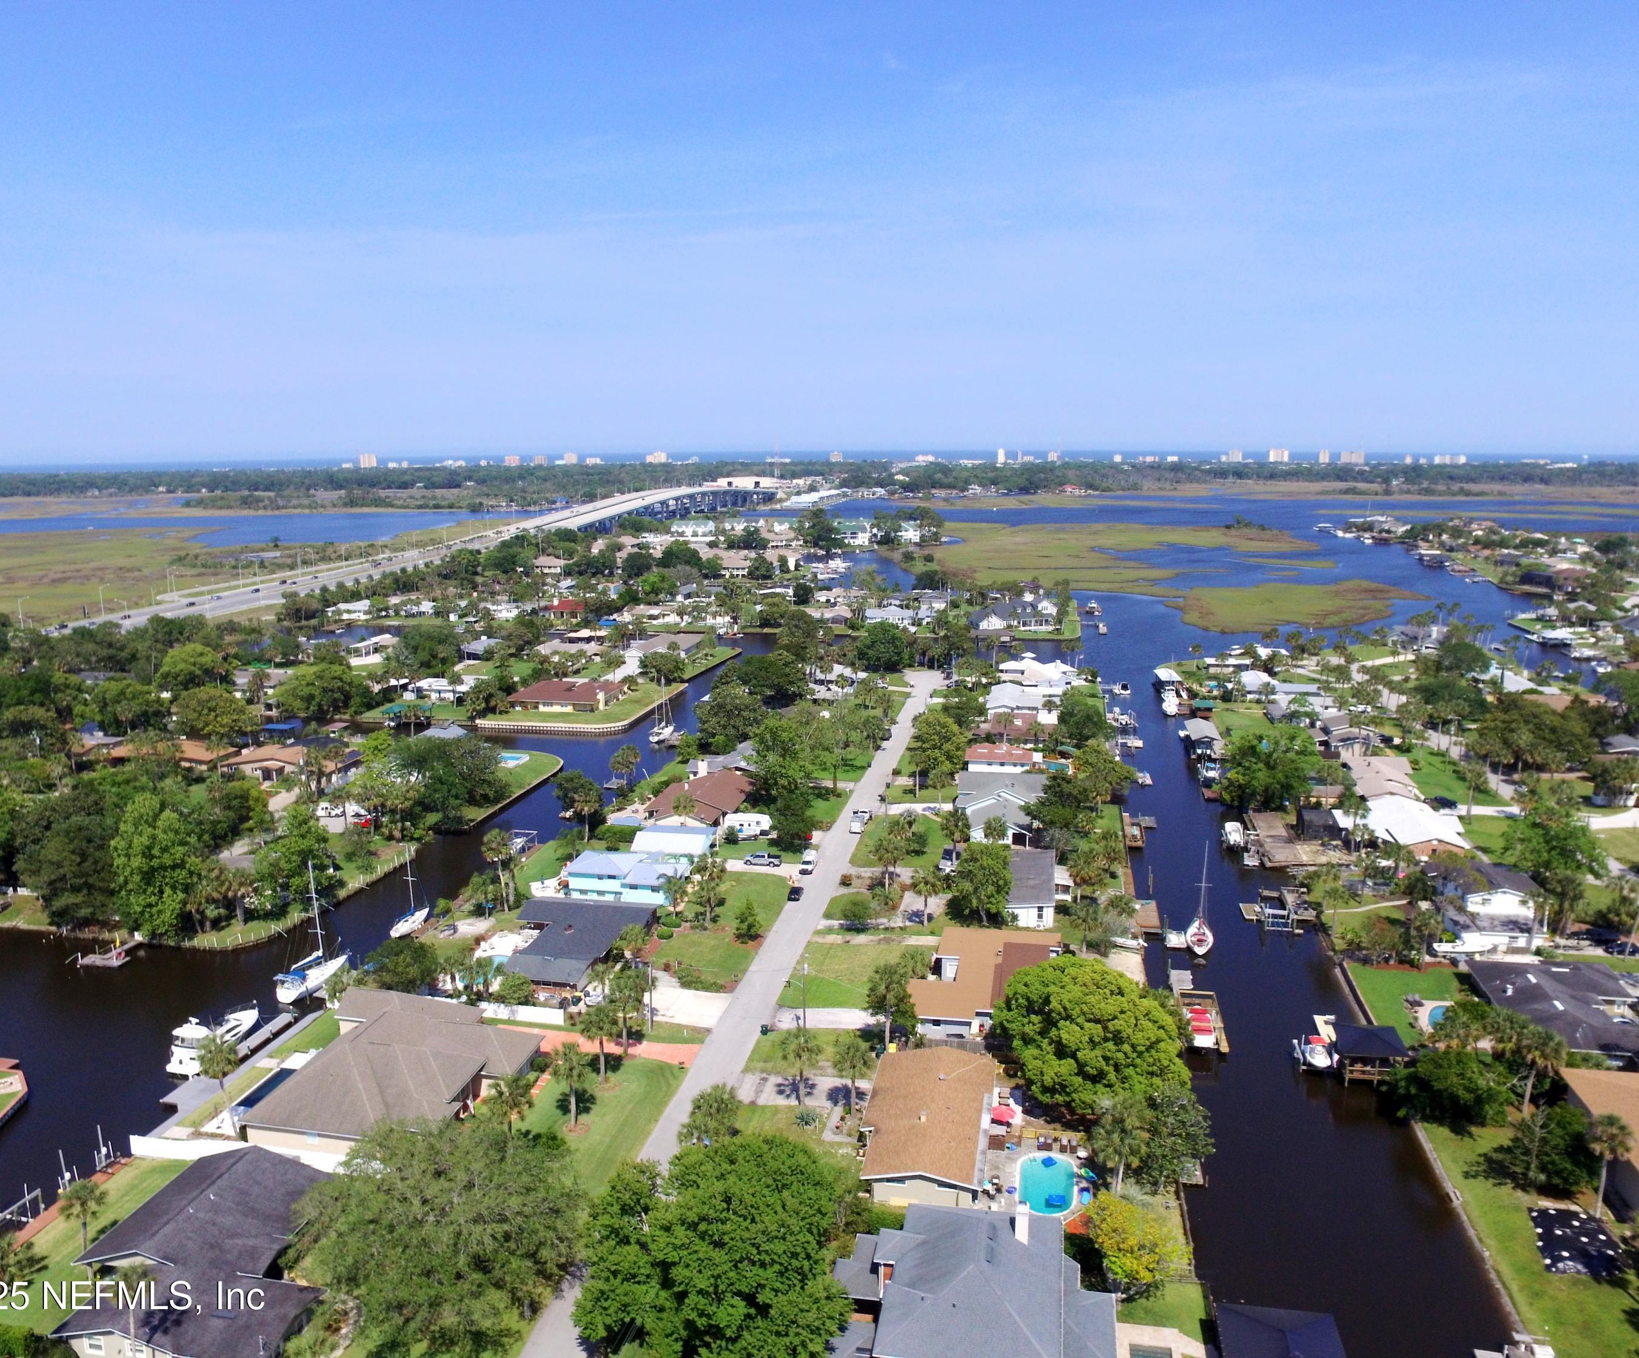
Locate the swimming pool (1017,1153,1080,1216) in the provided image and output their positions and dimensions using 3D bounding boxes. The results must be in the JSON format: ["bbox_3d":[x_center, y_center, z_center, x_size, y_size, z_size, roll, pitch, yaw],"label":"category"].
[{"bbox_3d":[19.736,44.063,90.342,5.400,1.100,8.100,2,13,12],"label":"swimming pool"}]

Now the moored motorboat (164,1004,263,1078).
[{"bbox_3d":[-65.494,38.456,114.092,3.800,4.500,10.600,3,13,15],"label":"moored motorboat"}]

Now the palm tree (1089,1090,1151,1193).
[{"bbox_3d":[25.449,39.468,88.336,4.787,9.057,4.787,4,13,17],"label":"palm tree"}]

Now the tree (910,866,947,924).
[{"bbox_3d":[14.863,29.577,142.140,4.929,8.739,4.929,0,12,0],"label":"tree"}]

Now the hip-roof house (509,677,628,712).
[{"bbox_3d":[-65.678,3.759,274.793,24.037,5.000,21.317,2,12,11],"label":"hip-roof house"}]

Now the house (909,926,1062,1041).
[{"bbox_3d":[19.680,34.853,121.934,16.800,3.900,23.000,2,13,12],"label":"house"}]

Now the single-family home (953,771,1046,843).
[{"bbox_3d":[32.260,22.230,184.601,15.709,5.200,29.919,2,12,12],"label":"single-family home"}]

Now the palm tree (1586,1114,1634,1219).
[{"bbox_3d":[63.917,39.924,85.017,3.096,9.070,3.096,10,16,39],"label":"palm tree"}]

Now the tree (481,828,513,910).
[{"bbox_3d":[-45.216,26.953,147.055,4.326,12.588,4.326,0,12,0],"label":"tree"}]

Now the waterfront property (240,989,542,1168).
[{"bbox_3d":[-42.926,38.874,106.828,25.370,6.000,24.290,2,12,12],"label":"waterfront property"}]

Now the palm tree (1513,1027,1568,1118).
[{"bbox_3d":[68.674,37.659,100.064,4.904,9.775,4.904,0,12,0],"label":"palm tree"}]

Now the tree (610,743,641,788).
[{"bbox_3d":[-37.333,16.892,202.077,6.189,9.245,6.189,0,12,0],"label":"tree"}]

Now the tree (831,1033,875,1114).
[{"bbox_3d":[3.219,37.697,99.130,4.131,8.230,4.131,0,12,2],"label":"tree"}]

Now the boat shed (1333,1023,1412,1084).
[{"bbox_3d":[57.967,39.158,110.574,6.749,5.200,6.313,2,12,10],"label":"boat shed"}]

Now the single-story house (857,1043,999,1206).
[{"bbox_3d":[10.689,41.218,98.024,11.136,4.400,19.668,2,12,11],"label":"single-story house"}]

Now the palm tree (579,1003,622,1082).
[{"bbox_3d":[-22.009,36.670,104.688,4.134,8.212,4.134,-3,13,-13],"label":"palm tree"}]

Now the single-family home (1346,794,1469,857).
[{"bbox_3d":[94.013,23.977,169.044,17.600,4.200,21.600,2,13,12],"label":"single-family home"}]

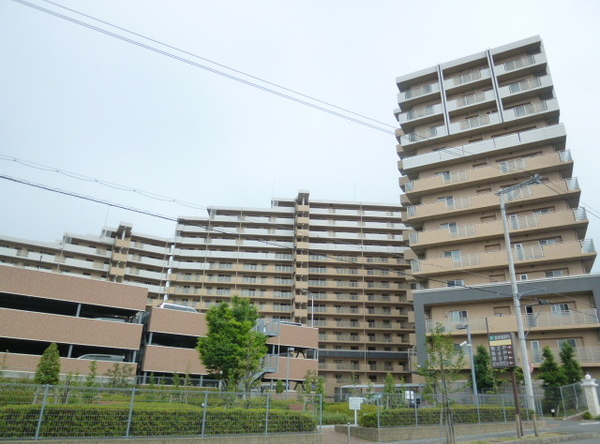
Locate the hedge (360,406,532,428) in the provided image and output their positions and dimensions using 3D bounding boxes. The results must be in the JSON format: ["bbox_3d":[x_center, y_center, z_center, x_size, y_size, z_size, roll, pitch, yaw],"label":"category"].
[{"bbox_3d":[6.809,8.425,18.059,10.700,0.660,1.000,16,-27,-32],"label":"hedge"}]

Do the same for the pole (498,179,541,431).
[{"bbox_3d":[12.486,3.798,22.573,0.500,12.900,2.600,16,-27,-32],"label":"pole"}]

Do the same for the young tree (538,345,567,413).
[{"bbox_3d":[17.141,10.498,27.619,1.600,4.300,1.600,16,-27,-32],"label":"young tree"}]

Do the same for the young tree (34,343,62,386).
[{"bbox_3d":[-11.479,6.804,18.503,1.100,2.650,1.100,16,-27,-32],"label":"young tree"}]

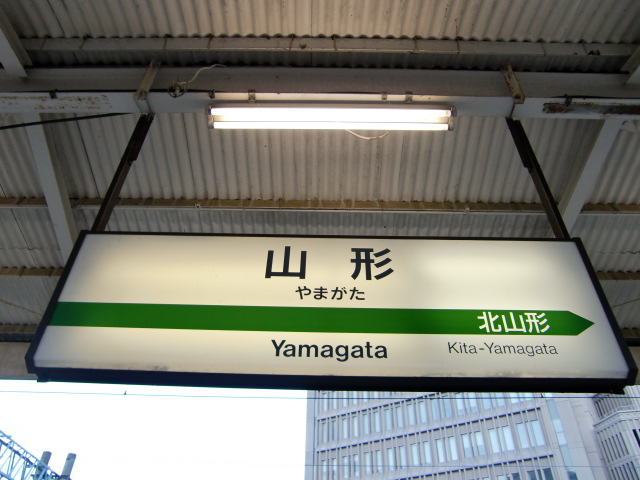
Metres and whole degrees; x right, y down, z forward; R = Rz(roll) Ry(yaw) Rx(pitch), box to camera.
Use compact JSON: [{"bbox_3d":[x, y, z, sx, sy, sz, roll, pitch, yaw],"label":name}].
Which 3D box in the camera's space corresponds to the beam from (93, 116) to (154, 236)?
[{"bbox_3d":[-0.938,-0.336,2.486,0.045,0.890,0.052,1,-41,1],"label":"beam"}]

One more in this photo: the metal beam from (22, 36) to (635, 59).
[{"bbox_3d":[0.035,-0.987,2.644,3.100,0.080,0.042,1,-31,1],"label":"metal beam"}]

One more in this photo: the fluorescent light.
[{"bbox_3d":[0.055,-0.632,2.629,1.235,0.090,0.120,1,-41,1],"label":"fluorescent light"}]

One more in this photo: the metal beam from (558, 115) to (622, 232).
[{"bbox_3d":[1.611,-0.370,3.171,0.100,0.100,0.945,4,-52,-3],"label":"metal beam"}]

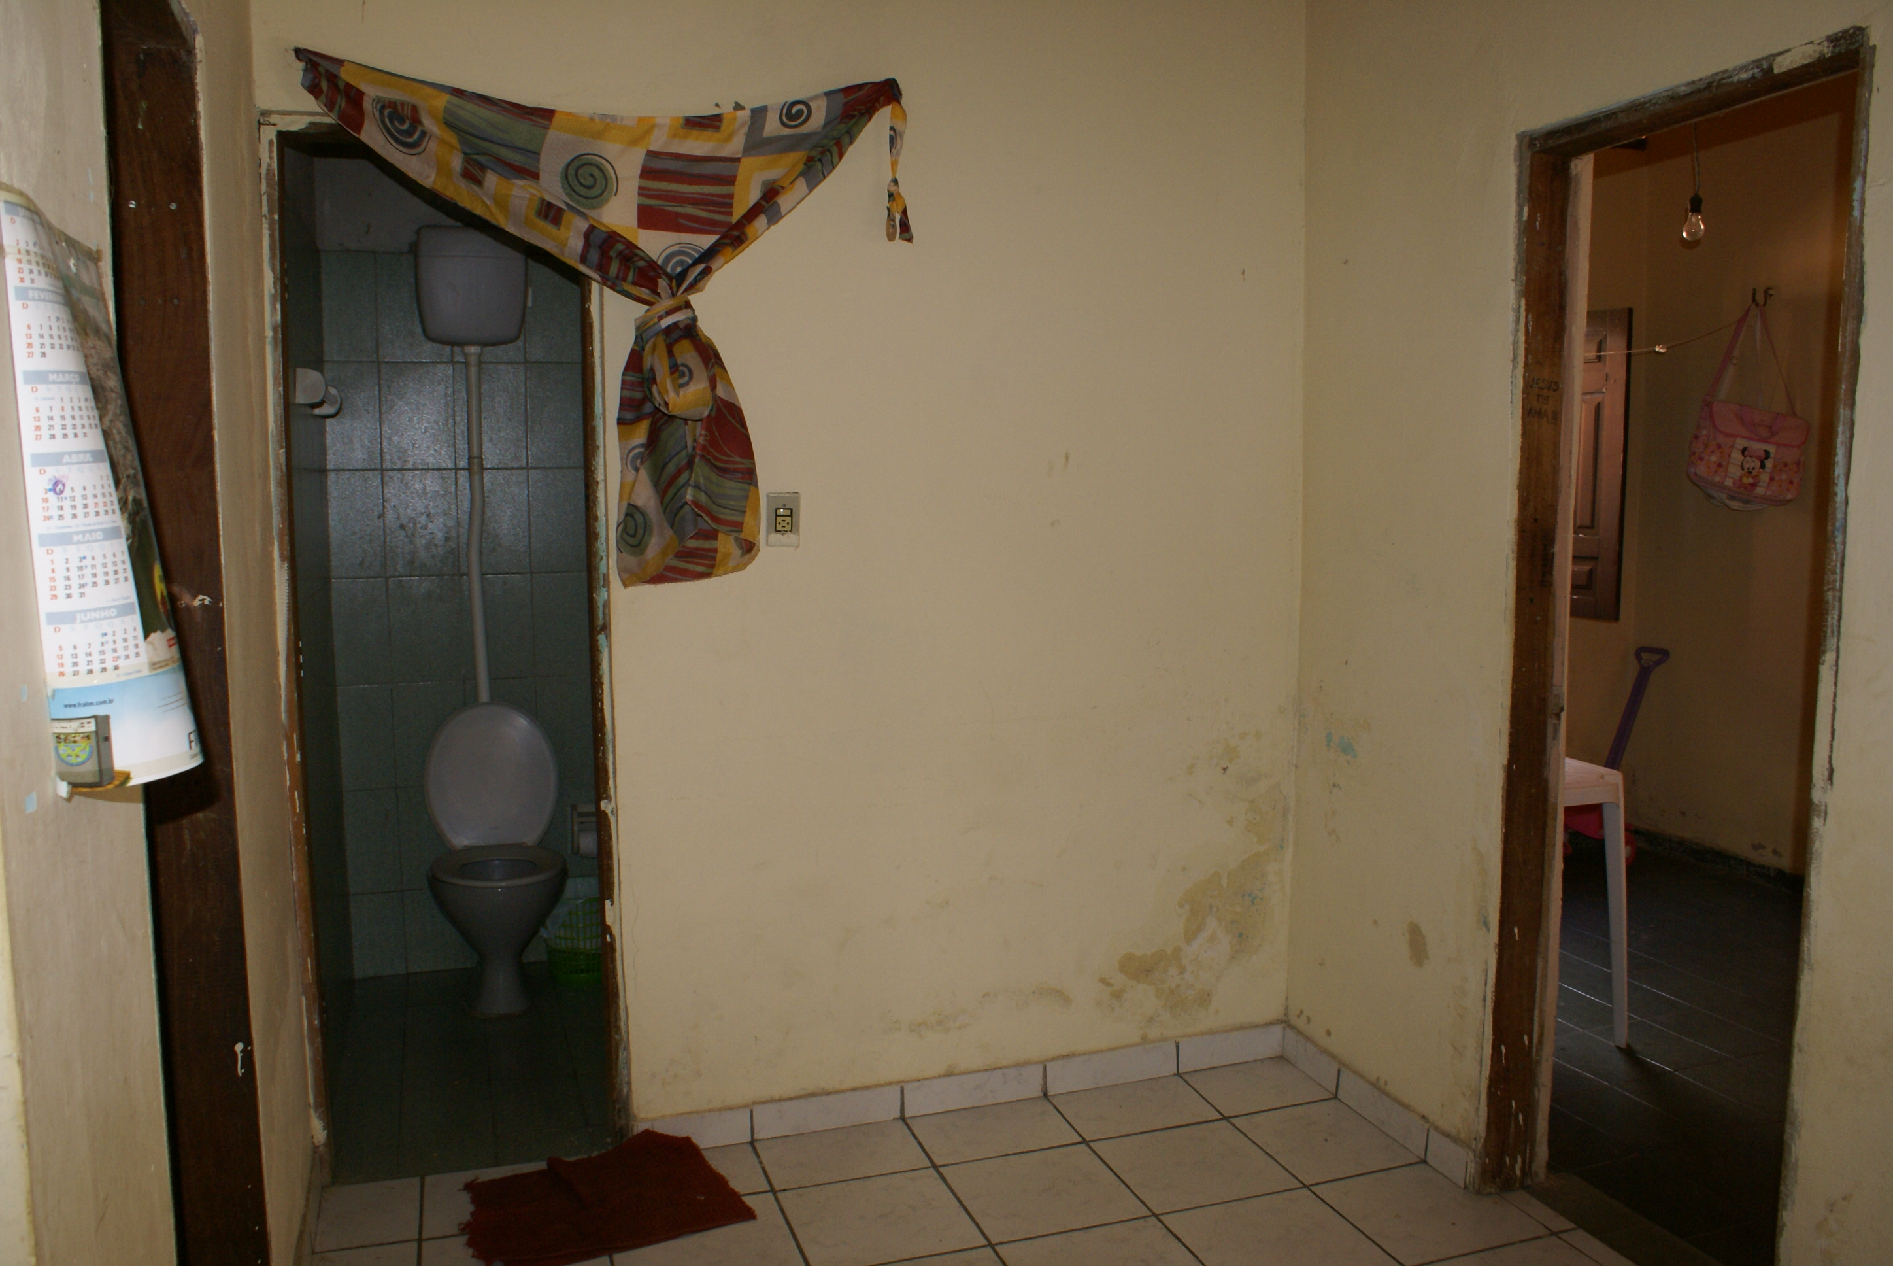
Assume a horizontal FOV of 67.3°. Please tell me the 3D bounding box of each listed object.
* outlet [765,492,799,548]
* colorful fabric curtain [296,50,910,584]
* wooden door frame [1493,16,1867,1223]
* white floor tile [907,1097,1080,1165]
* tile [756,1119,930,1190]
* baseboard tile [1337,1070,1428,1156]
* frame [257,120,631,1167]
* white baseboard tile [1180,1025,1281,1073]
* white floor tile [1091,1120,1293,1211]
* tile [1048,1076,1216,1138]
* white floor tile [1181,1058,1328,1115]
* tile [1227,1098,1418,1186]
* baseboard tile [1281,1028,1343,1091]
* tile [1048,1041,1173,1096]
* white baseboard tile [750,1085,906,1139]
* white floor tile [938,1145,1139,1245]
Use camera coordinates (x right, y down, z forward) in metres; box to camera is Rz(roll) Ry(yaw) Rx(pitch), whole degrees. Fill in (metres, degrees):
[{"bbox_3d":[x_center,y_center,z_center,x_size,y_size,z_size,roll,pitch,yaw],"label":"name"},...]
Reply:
[{"bbox_3d":[-0.341,-0.236,2.990,0.072,0.115,0.014,-2,7,-18],"label":"outlet"},{"bbox_3d":[-0.629,-0.602,2.821,1.153,0.995,0.090,-2,7,-18],"label":"colorful fabric curtain"},{"bbox_3d":[1.250,0.140,2.450,0.130,2.100,0.729,-2,7,-18],"label":"wooden door frame"},{"bbox_3d":[0.105,1.111,3.156,0.336,0.012,0.237,-2,7,-18],"label":"white floor tile"},{"bbox_3d":[-0.224,1.124,3.048,0.336,0.012,0.237,-2,7,-18],"label":"tile"},{"bbox_3d":[0.963,1.054,3.137,0.012,0.083,0.339,-2,7,-18],"label":"baseboard tile"},{"bbox_3d":[-0.990,0.068,2.880,0.624,2.075,0.130,-2,7,-18],"label":"frame"},{"bbox_3d":[0.700,1.022,3.468,0.290,0.082,0.012,-2,7,-18],"label":"white baseboard tile"},{"bbox_3d":[0.519,1.122,2.990,0.339,0.012,0.339,-2,7,-18],"label":"white floor tile"},{"bbox_3d":[0.429,1.095,3.265,0.339,0.012,0.234,-2,7,-18],"label":"tile"},{"bbox_3d":[0.732,1.081,3.368,0.293,0.012,0.234,-2,7,-18],"label":"white floor tile"},{"bbox_3d":[0.823,1.114,3.104,0.292,0.012,0.333,-2,7,-18],"label":"tile"},{"bbox_3d":[0.868,1.029,3.410,0.012,0.082,0.237,-2,7,-18],"label":"baseboard tile"},{"bbox_3d":[0.397,1.039,3.370,0.338,0.082,0.012,-2,7,-18],"label":"tile"},{"bbox_3d":[-0.261,1.063,3.159,0.339,0.083,0.012,-2,7,-18],"label":"white baseboard tile"},{"bbox_3d":[0.194,1.136,2.881,0.339,0.012,0.339,-2,7,-18],"label":"white floor tile"}]

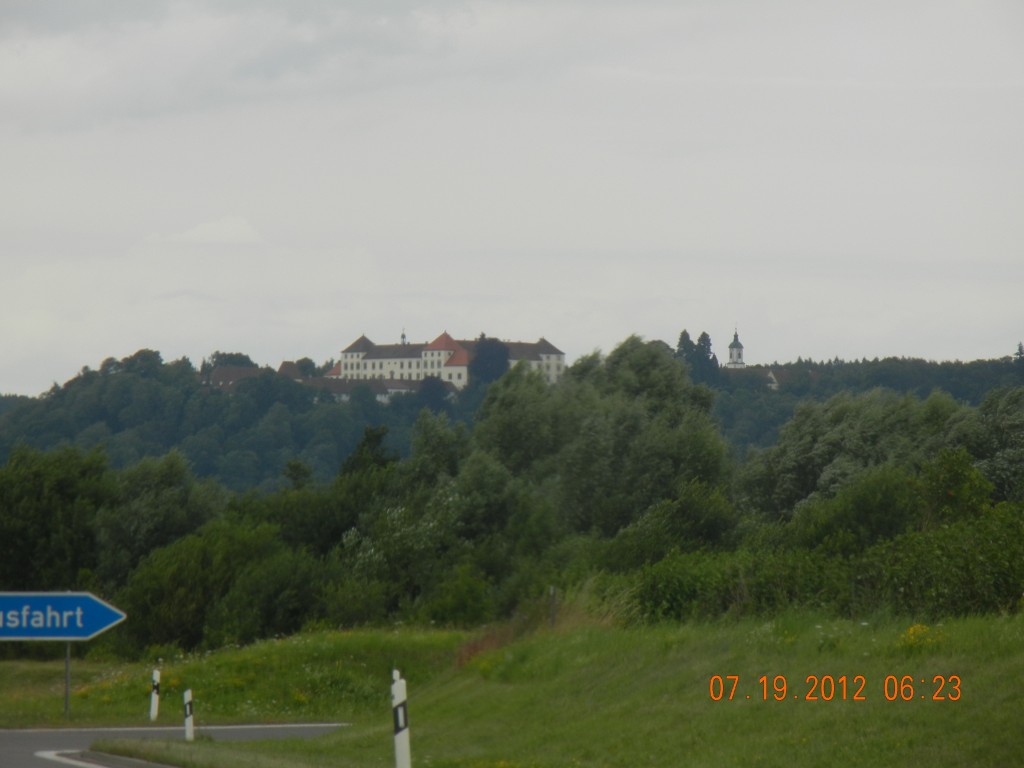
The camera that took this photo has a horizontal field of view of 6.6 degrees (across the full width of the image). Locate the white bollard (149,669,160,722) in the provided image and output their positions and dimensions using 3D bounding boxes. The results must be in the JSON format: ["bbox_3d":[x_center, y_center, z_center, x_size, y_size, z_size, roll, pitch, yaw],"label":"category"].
[{"bbox_3d":[-6.965,6.076,173.000,0.125,1.000,0.115,3,-2,0],"label":"white bollard"}]

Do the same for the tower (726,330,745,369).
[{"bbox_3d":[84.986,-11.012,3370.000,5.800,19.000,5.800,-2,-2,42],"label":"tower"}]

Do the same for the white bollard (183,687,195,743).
[{"bbox_3d":[-5.938,6.087,163.000,0.125,0.950,0.115,-2,-2,0],"label":"white bollard"}]

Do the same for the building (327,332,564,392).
[{"bbox_3d":[-22.859,-6.891,3342.933,54.000,23.000,67.000,-2,-2,42],"label":"building"}]

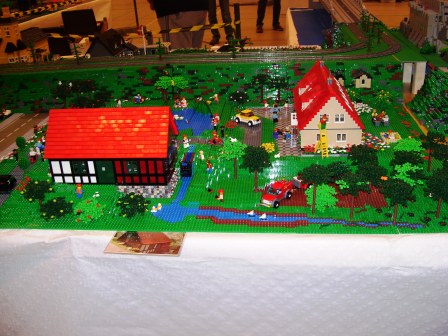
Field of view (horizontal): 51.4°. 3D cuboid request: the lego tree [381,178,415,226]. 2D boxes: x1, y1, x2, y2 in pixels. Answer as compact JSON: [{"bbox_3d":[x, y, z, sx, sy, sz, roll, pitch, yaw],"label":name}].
[{"bbox_3d":[0.409,0.084,1.107,0.078,0.123,0.078,0,26,6],"label":"lego tree"}]

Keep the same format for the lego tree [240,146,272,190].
[{"bbox_3d":[0.088,0.008,1.284,0.084,0.136,0.084,1,29,5],"label":"lego tree"}]

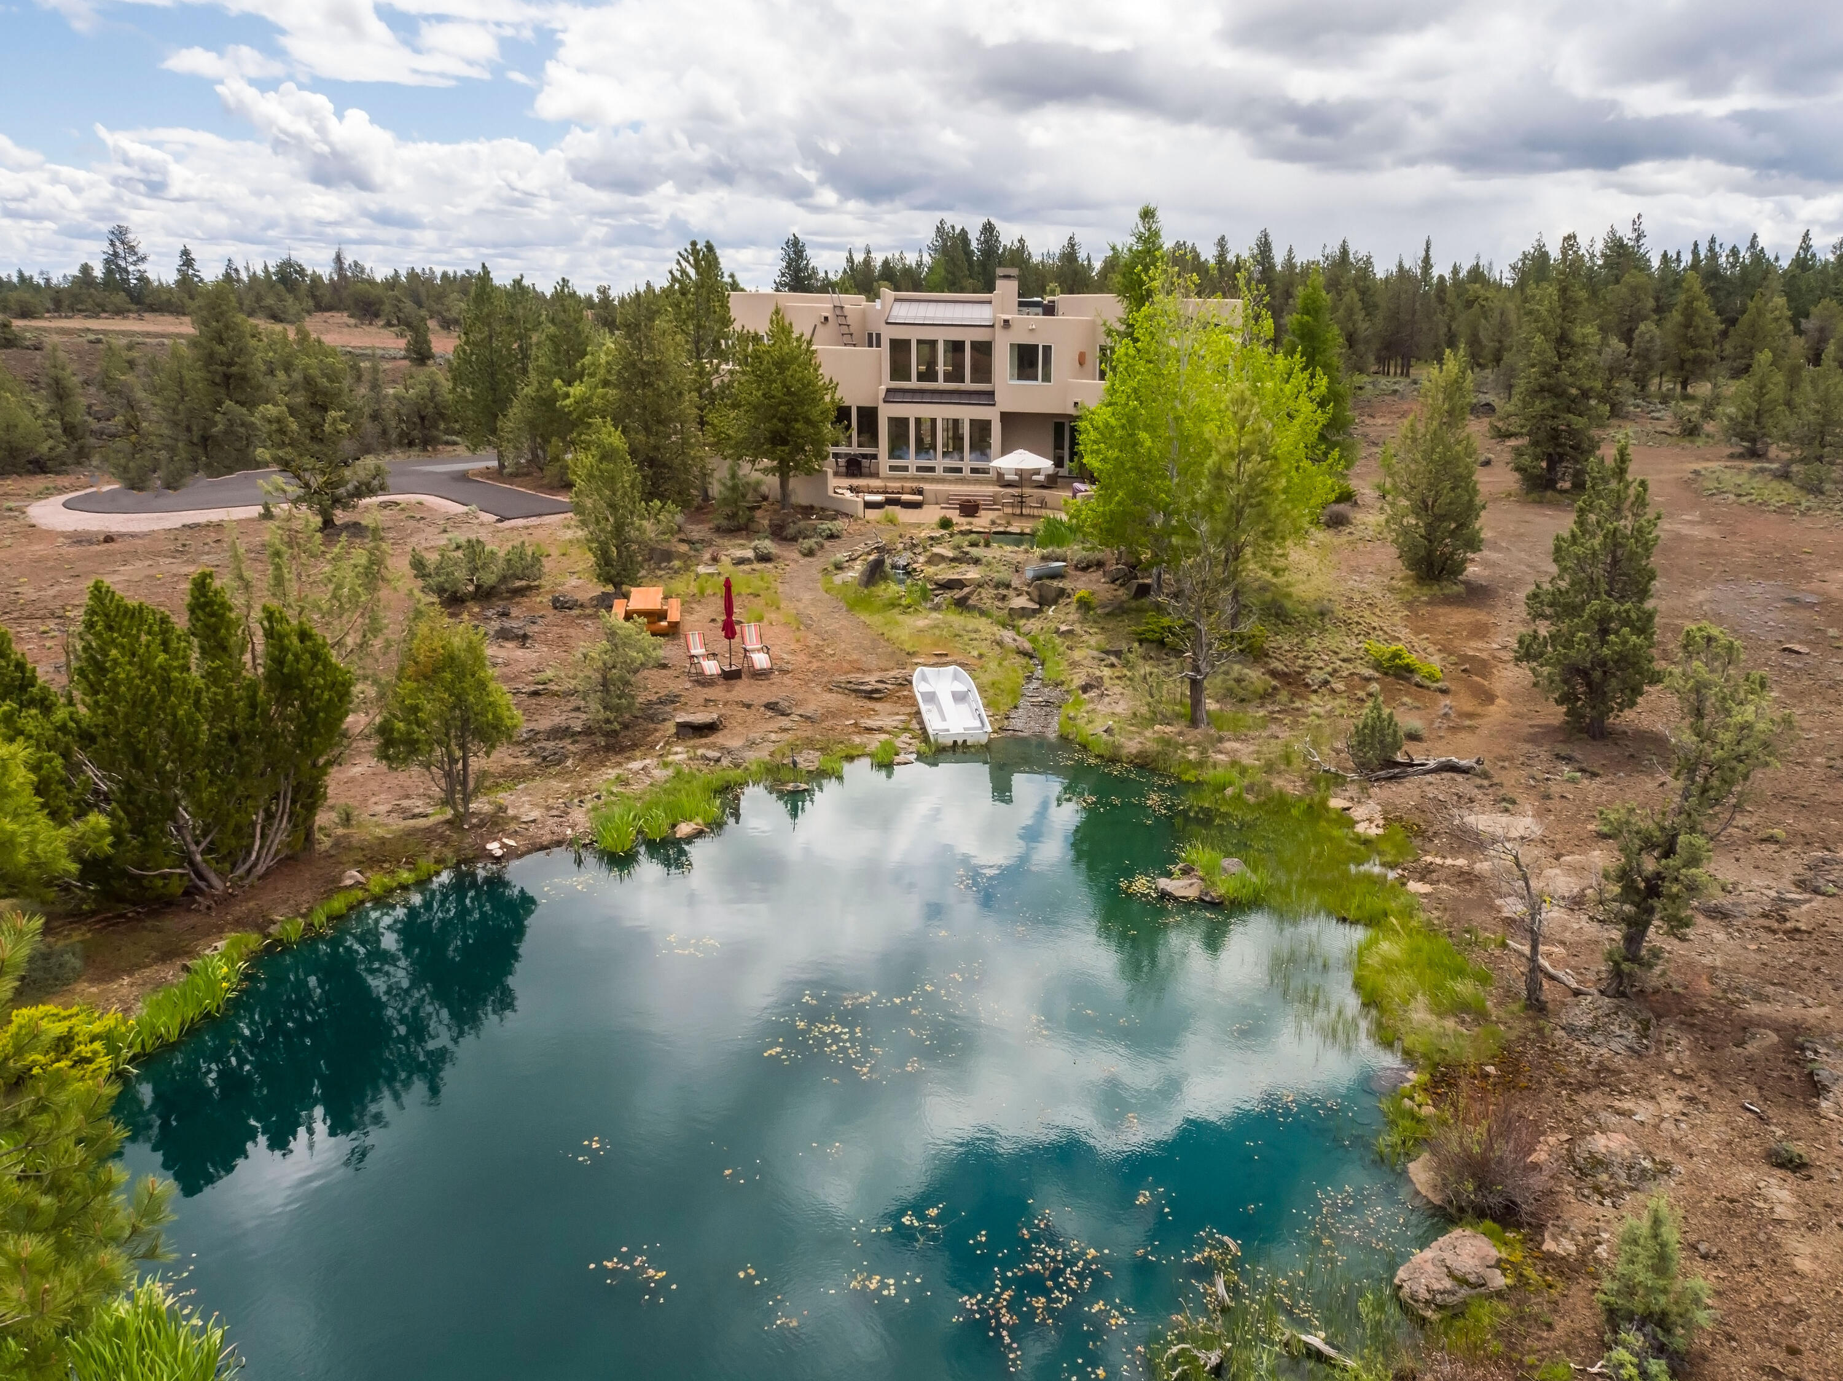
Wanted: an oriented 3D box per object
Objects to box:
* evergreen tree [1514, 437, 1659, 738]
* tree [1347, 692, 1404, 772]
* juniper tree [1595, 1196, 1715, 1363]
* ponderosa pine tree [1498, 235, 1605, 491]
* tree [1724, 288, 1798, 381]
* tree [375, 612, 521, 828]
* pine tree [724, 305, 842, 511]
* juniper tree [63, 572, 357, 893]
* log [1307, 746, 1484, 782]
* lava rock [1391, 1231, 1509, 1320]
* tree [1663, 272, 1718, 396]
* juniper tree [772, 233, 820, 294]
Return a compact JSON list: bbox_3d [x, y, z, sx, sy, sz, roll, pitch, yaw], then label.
[{"bbox_3d":[14.073,-1.985,25.714,2.810,6.150,2.810,0,17,0],"label":"evergreen tree"},{"bbox_3d":[9.442,0.828,26.458,1.190,1.670,1.190,0,17,0],"label":"tree"},{"bbox_3d":[6.325,4.922,10.891,1.020,1.430,1.000,0,17,0],"label":"juniper tree"},{"bbox_3d":[25.235,-12.669,49.720,4.260,9.500,4.260,0,17,0],"label":"ponderosa pine tree"},{"bbox_3d":[62.155,-26.103,93.312,5.470,6.790,5.470,0,17,0],"label":"tree"},{"bbox_3d":[-8.705,0.568,23.433,2.668,4.155,2.668,0,17,0],"label":"tree"},{"bbox_3d":[-5.110,-10.401,46.968,4.342,7.158,4.342,0,17,0],"label":"pine tree"},{"bbox_3d":[-11.608,0.697,20.864,4.610,5.350,4.100,0,17,0],"label":"juniper tree"},{"bbox_3d":[9.560,1.391,25.739,3.400,0.500,0.800,0,17,0],"label":"log"},{"bbox_3d":[5.461,5.911,13.135,1.030,0.520,0.780,0,17,0],"label":"lava rock"},{"bbox_3d":[54.214,-25.161,89.831,3.900,8.000,3.800,0,17,0],"label":"tree"},{"bbox_3d":[-8.088,-23.576,80.586,3.900,9.680,3.800,0,17,0],"label":"juniper tree"}]

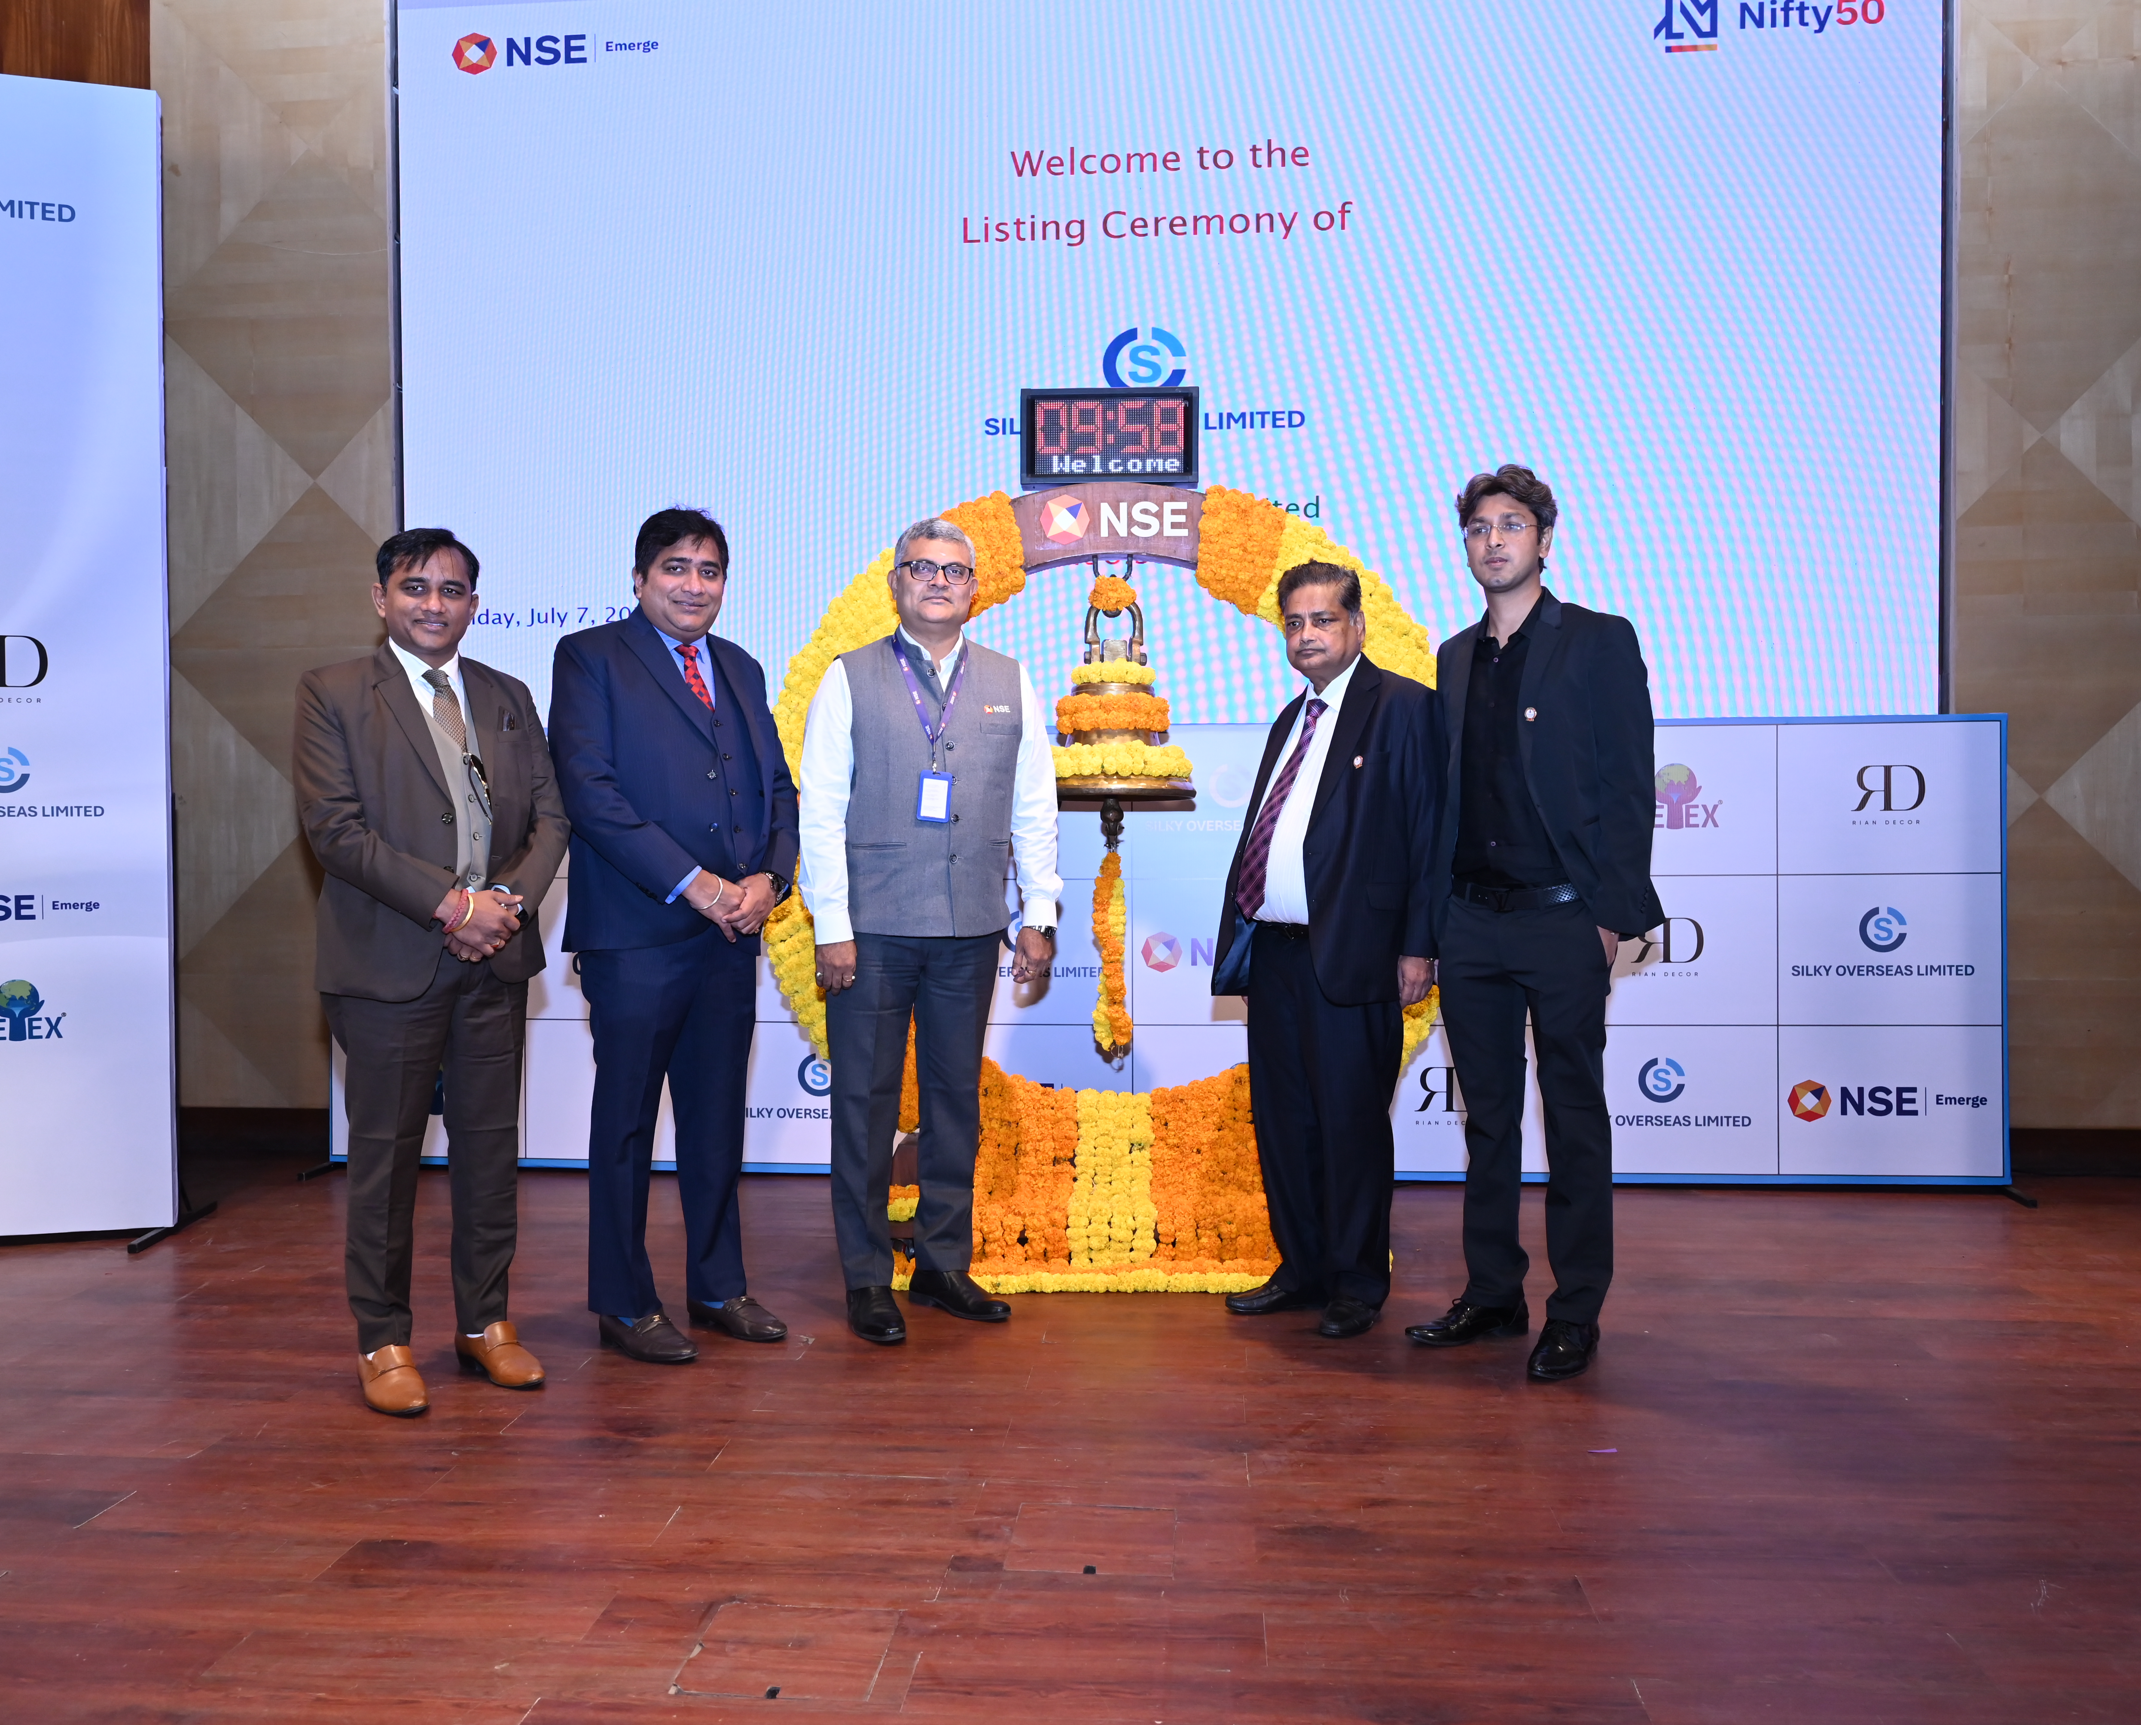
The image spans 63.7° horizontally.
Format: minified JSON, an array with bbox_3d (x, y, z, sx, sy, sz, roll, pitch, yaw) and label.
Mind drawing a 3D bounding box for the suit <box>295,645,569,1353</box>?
[{"bbox_3d":[-1.228,0.268,3.336,0.540,1.382,0.380,-2,2,-36],"label":"suit"}]

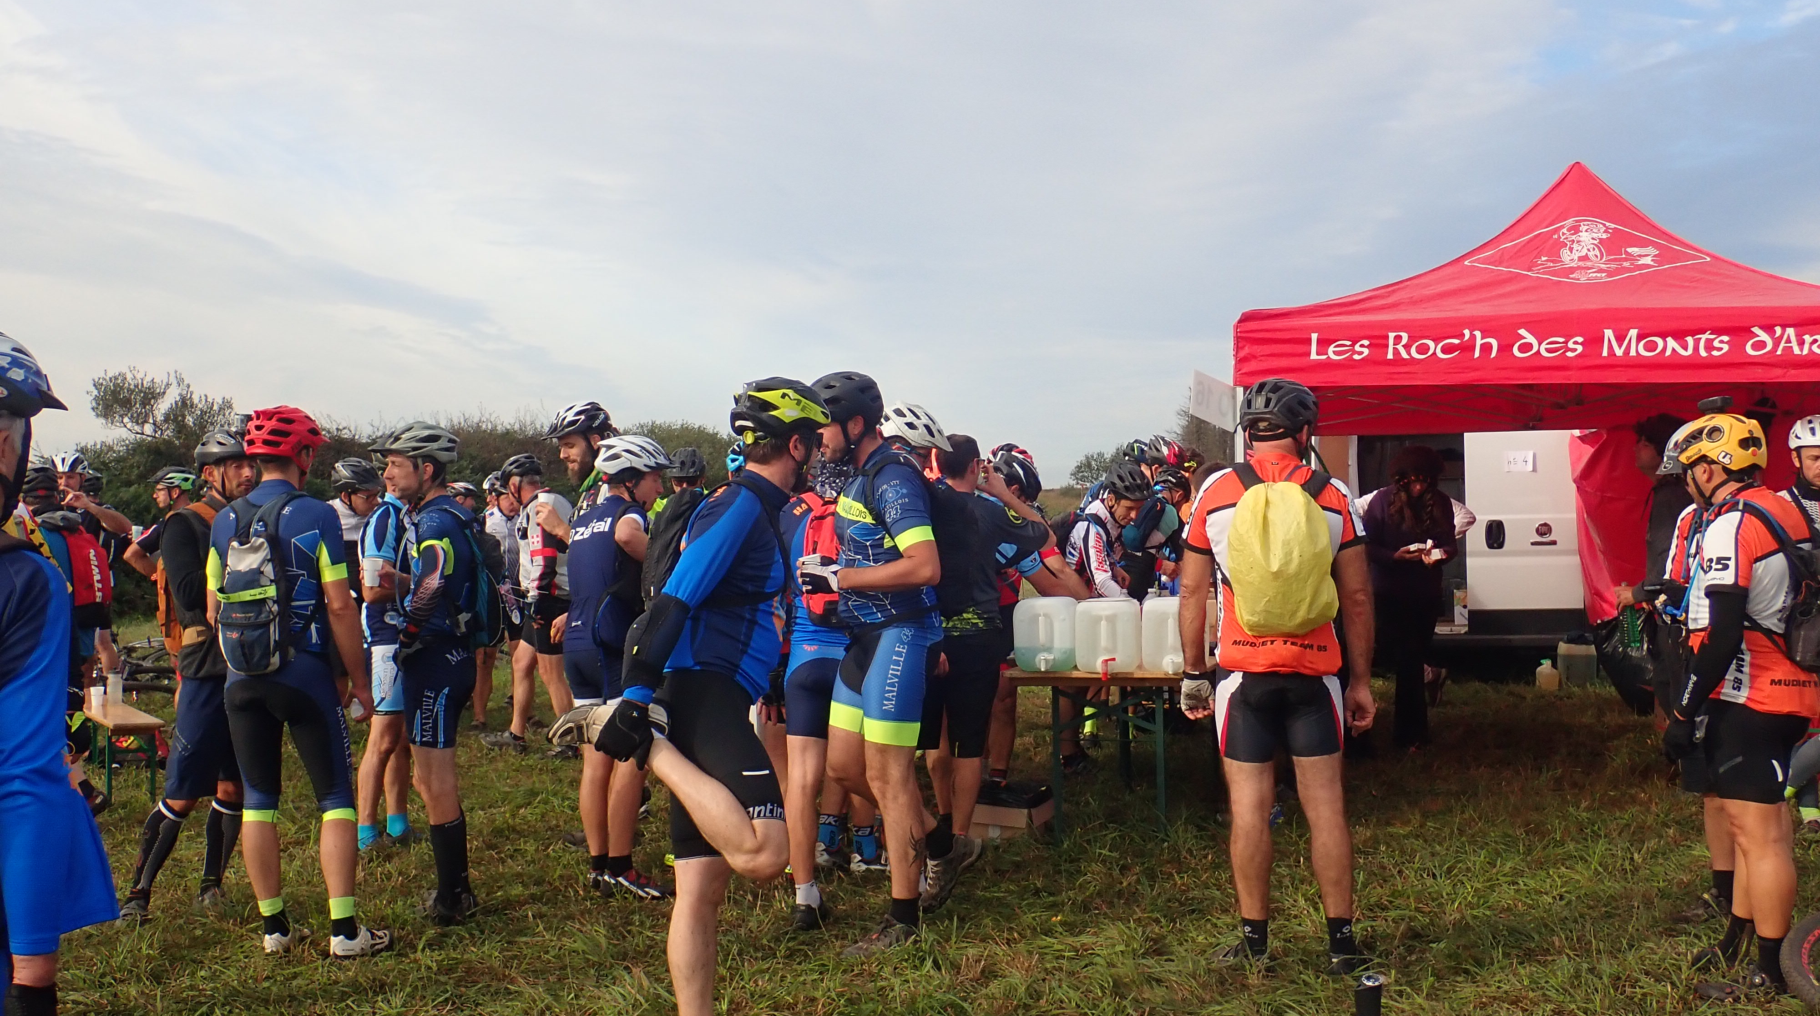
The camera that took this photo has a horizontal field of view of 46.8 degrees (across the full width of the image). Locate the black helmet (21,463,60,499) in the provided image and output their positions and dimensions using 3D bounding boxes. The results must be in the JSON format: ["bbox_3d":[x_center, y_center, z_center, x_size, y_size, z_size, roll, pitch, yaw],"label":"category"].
[{"bbox_3d":[-5.209,-0.162,12.600,0.210,0.180,0.280,0,0,-18],"label":"black helmet"}]

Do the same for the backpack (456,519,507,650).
[{"bbox_3d":[-1.552,0.271,7.640,0.220,0.480,0.280,-6,0,-3],"label":"backpack"}]

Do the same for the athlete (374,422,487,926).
[{"bbox_3d":[-1.734,0.604,7.600,0.440,1.810,0.520,0,0,-2],"label":"athlete"}]

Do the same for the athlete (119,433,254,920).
[{"bbox_3d":[-2.676,0.620,7.800,0.520,1.800,0.580,0,0,40],"label":"athlete"}]

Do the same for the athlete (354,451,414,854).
[{"bbox_3d":[-2.273,0.622,9.200,0.420,1.750,0.480,-1,0,-12],"label":"athlete"}]

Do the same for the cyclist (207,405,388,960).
[{"bbox_3d":[-2.018,0.567,6.900,0.580,1.800,0.480,-1,0,31],"label":"cyclist"}]

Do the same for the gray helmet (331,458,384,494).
[{"bbox_3d":[-2.705,-0.160,10.300,0.285,0.175,0.210,17,10,33],"label":"gray helmet"}]

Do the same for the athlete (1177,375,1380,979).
[{"bbox_3d":[1.149,0.529,6.600,0.630,1.860,0.450,0,0,-3],"label":"athlete"}]

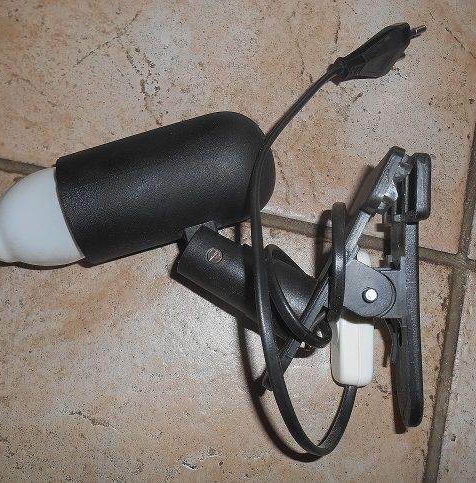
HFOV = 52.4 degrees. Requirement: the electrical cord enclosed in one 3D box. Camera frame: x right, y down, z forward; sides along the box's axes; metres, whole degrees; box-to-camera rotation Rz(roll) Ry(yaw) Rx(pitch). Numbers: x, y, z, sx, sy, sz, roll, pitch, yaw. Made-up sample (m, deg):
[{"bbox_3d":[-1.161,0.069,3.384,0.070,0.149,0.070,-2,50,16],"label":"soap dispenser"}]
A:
[{"bbox_3d":[0.046,-0.013,0.246,0.087,0.052,0.239,9,84,-2],"label":"electrical cord"}]

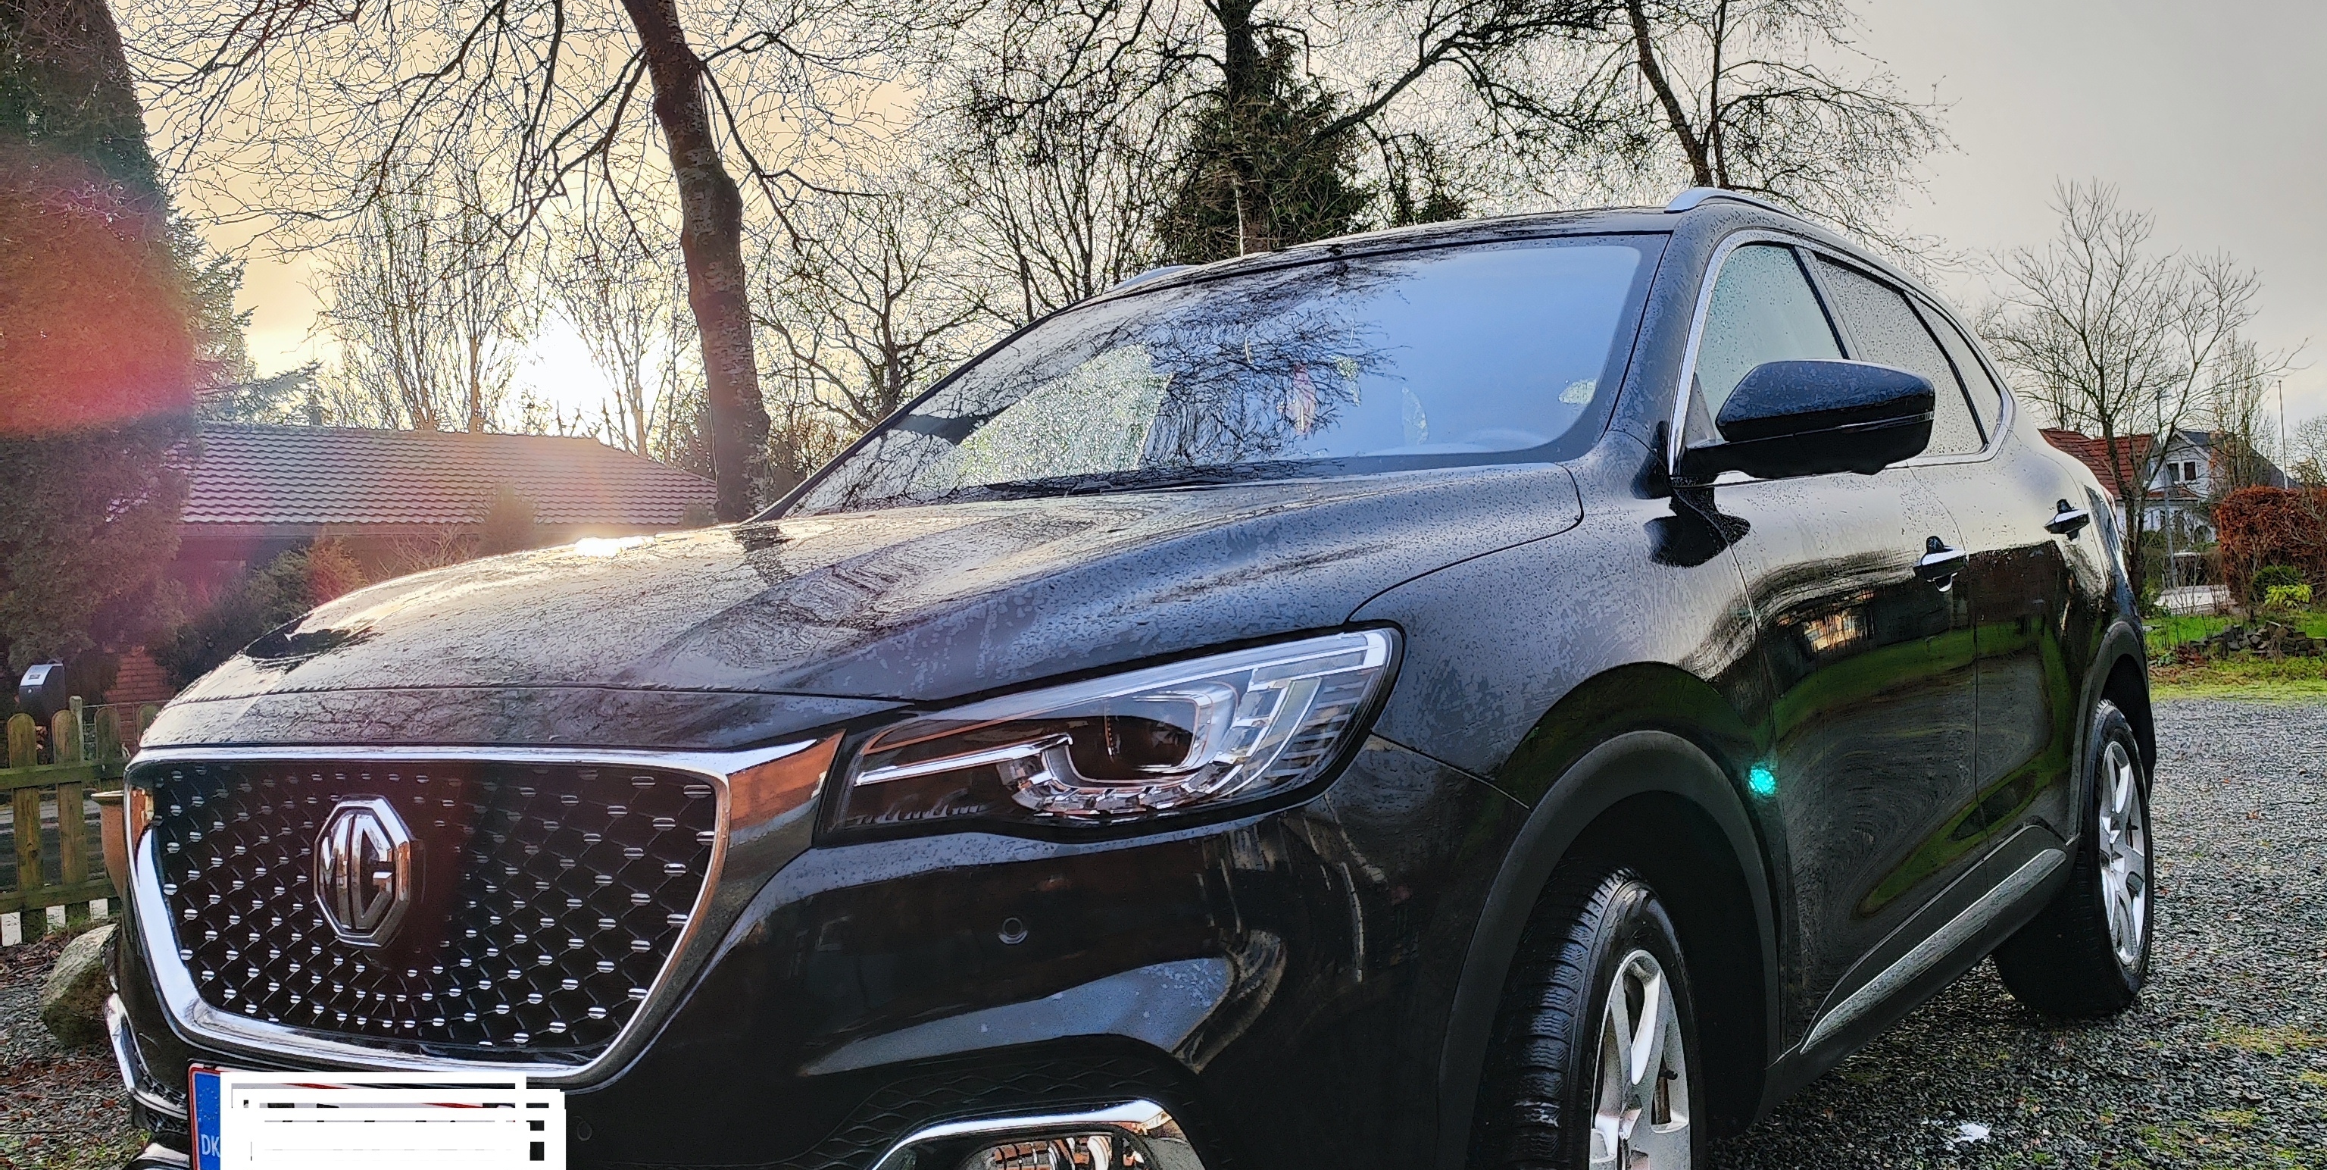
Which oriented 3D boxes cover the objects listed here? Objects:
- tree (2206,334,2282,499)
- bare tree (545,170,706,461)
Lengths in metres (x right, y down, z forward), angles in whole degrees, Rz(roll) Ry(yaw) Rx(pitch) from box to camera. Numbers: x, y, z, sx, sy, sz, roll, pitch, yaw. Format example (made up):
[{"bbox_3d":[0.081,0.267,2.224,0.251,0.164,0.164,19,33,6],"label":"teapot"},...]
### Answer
[{"bbox_3d":[30.186,-3.482,60.000,2.200,7.020,2.200,-4,-1,0],"label":"tree"},{"bbox_3d":[-10.932,-3.099,44.000,3.300,10.880,3.300,-4,-1,0],"label":"bare tree"}]

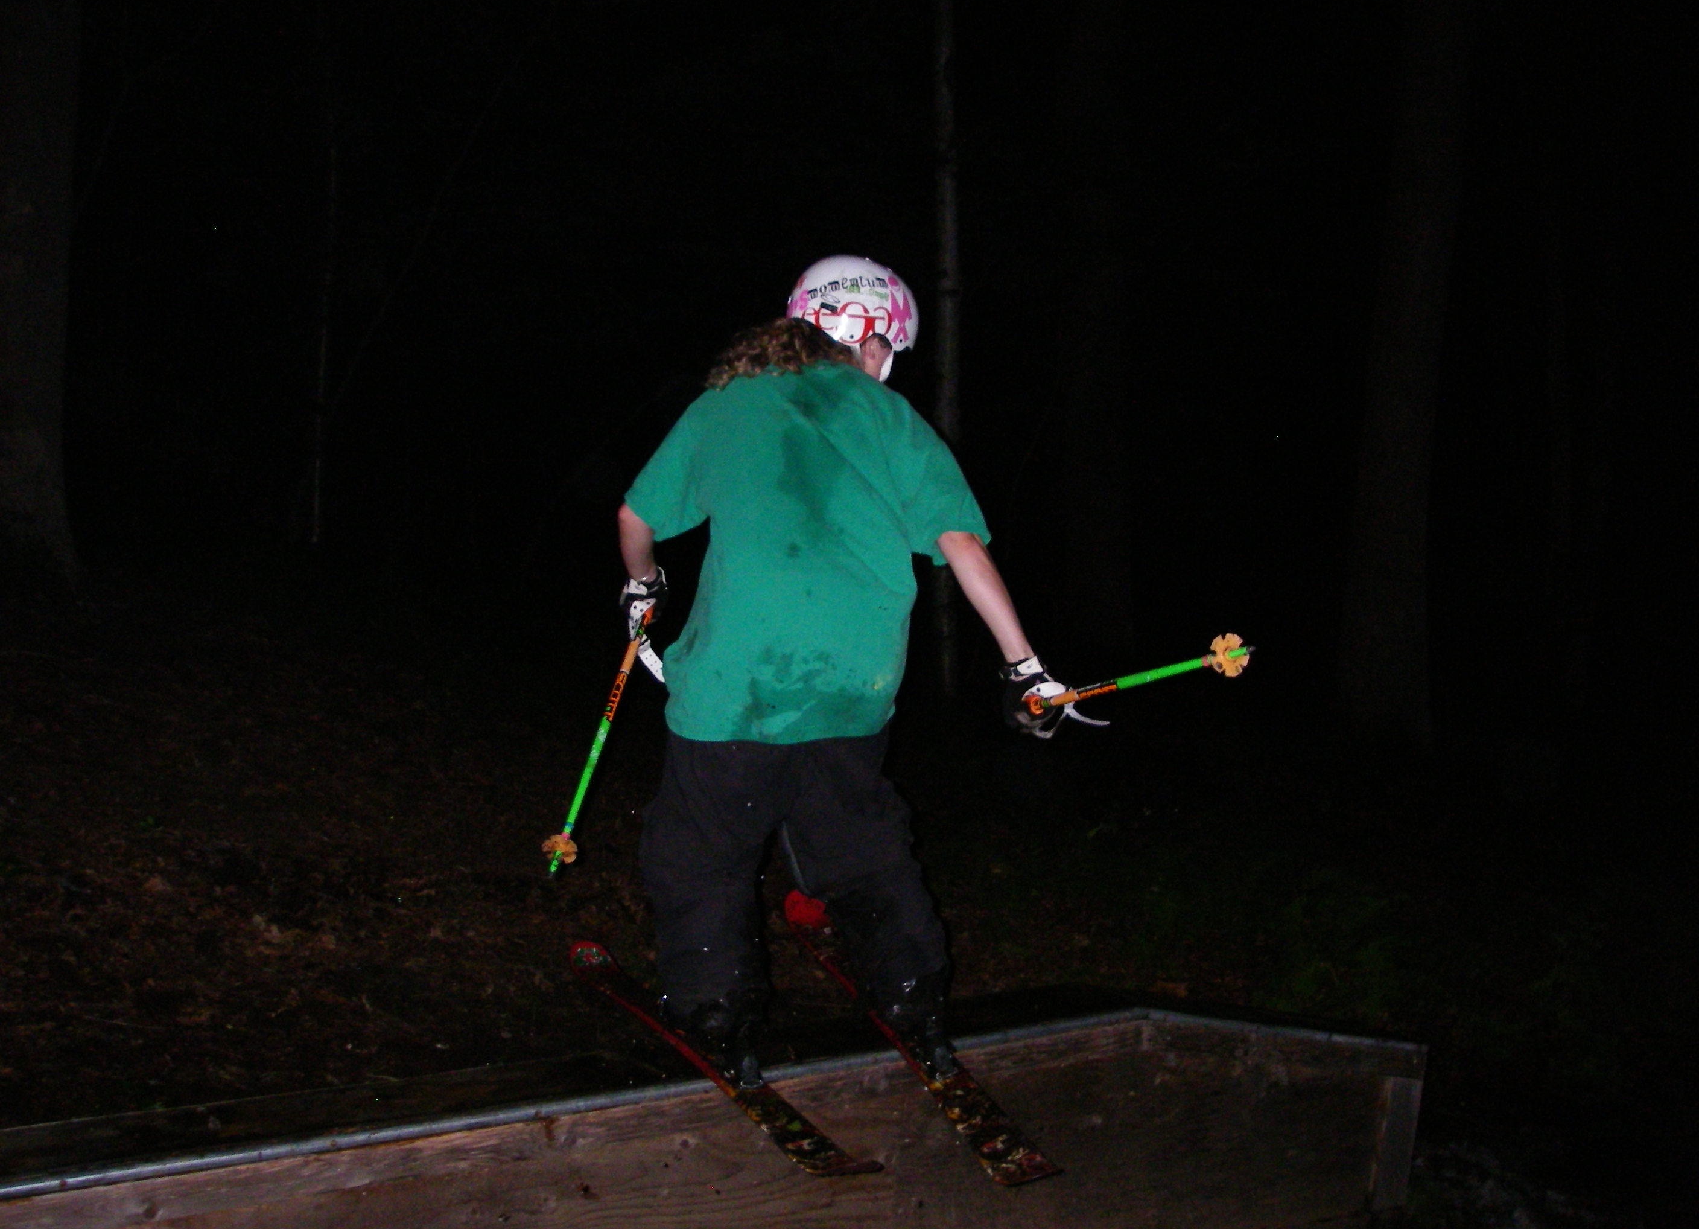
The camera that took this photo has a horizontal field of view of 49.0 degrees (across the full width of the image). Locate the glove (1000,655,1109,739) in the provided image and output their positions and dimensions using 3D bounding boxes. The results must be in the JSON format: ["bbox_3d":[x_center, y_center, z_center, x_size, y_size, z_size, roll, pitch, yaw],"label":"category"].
[{"bbox_3d":[0.376,0.157,3.520,0.185,0.155,0.130,-8,6,7],"label":"glove"}]

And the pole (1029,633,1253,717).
[{"bbox_3d":[0.443,0.121,3.130,0.070,0.070,1.050,-2,-7,-14],"label":"pole"}]

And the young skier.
[{"bbox_3d":[0.000,0.110,3.650,0.880,1.600,0.620,-1,6,-5],"label":"young skier"}]

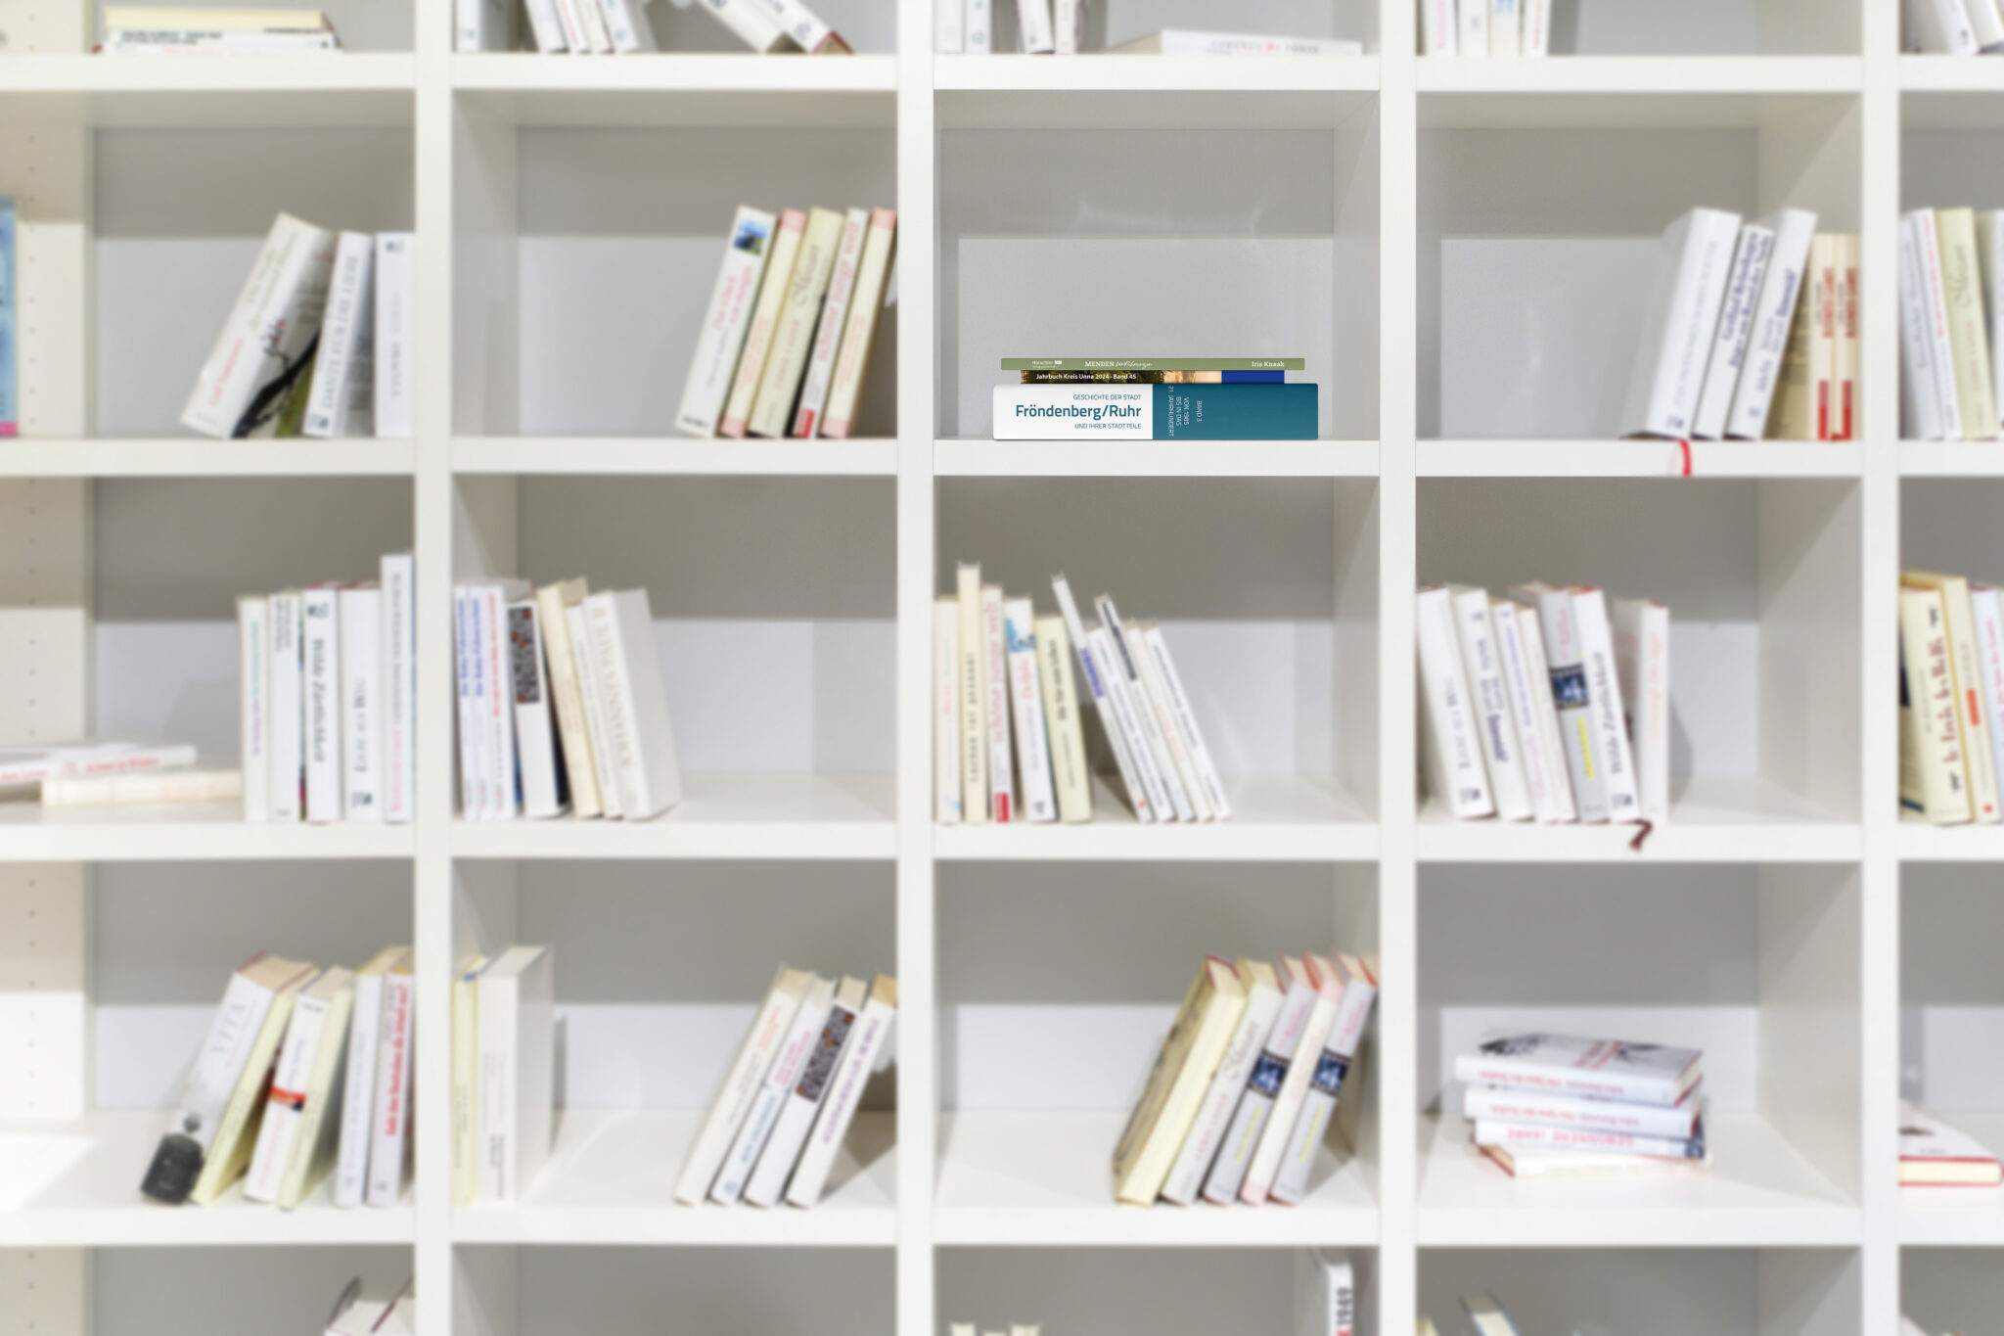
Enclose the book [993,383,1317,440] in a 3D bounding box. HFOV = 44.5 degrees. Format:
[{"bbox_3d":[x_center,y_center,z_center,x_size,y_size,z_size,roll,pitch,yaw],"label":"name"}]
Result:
[{"bbox_3d":[0.143,-0.244,2.385,0.302,0.053,0.210,0,4,0],"label":"book"}]

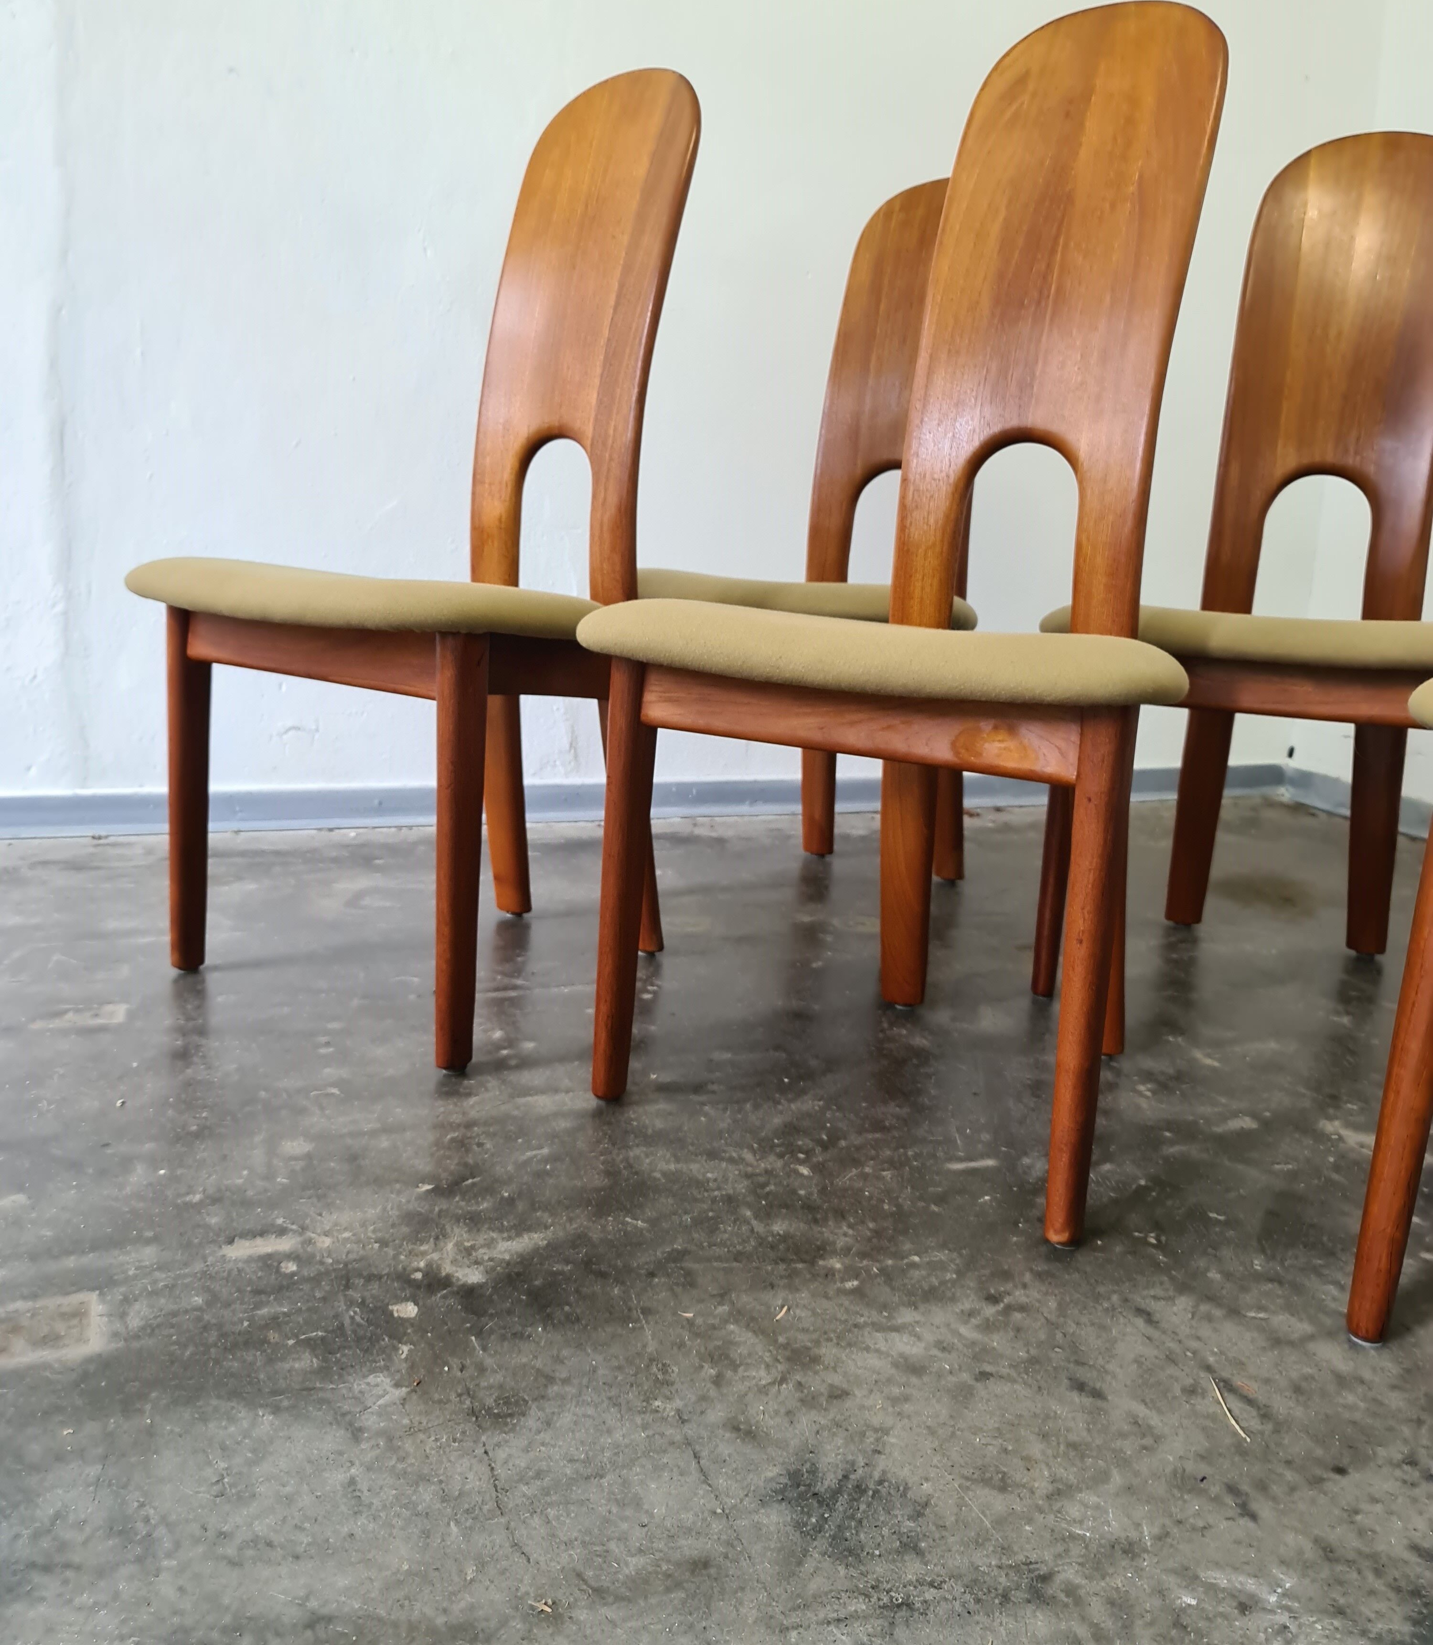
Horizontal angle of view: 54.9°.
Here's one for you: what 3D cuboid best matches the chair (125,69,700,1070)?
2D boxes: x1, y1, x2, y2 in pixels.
[{"bbox_3d":[-0.287,-0.327,1.494,0.495,1.030,0.567,11,15,35],"label":"chair"}]

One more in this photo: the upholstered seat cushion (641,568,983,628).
[{"bbox_3d":[0.121,-0.297,1.849,0.495,0.070,0.416,10,14,31],"label":"upholstered seat cushion"}]

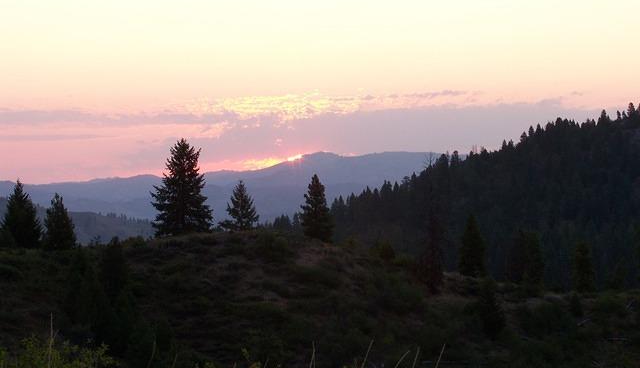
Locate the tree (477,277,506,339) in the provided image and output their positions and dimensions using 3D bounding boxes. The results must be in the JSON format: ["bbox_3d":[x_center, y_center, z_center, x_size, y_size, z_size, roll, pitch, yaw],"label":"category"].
[{"bbox_3d":[15.460,11.220,140.000,2.700,5.400,2.700,0,0,0],"label":"tree"}]

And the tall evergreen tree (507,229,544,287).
[{"bbox_3d":[23.160,8.280,175.000,4.200,6.600,4.000,0,0,0],"label":"tall evergreen tree"}]

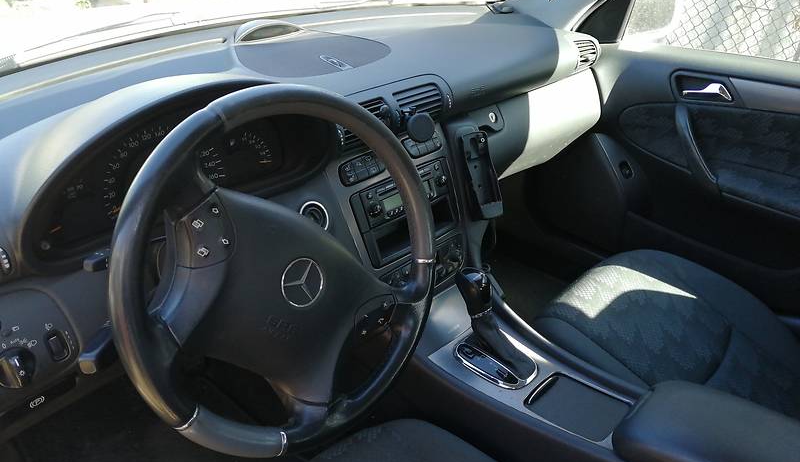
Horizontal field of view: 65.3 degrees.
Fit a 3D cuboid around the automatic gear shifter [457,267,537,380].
[{"bbox_3d":[0.157,0.148,0.991,0.080,0.155,0.135,-25,41,-38],"label":"automatic gear shifter"}]

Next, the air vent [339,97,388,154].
[{"bbox_3d":[-0.064,-0.168,0.976,0.103,0.066,0.040,-25,21,-38],"label":"air vent"}]

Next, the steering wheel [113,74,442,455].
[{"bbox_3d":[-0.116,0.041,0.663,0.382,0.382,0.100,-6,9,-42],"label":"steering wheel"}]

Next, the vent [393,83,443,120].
[{"bbox_3d":[0.022,-0.208,1.050,0.105,0.066,0.040,-25,21,-38],"label":"vent"}]

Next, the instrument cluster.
[{"bbox_3d":[-0.295,-0.074,0.800,0.350,0.135,0.060,-25,21,-38],"label":"instrument cluster"}]

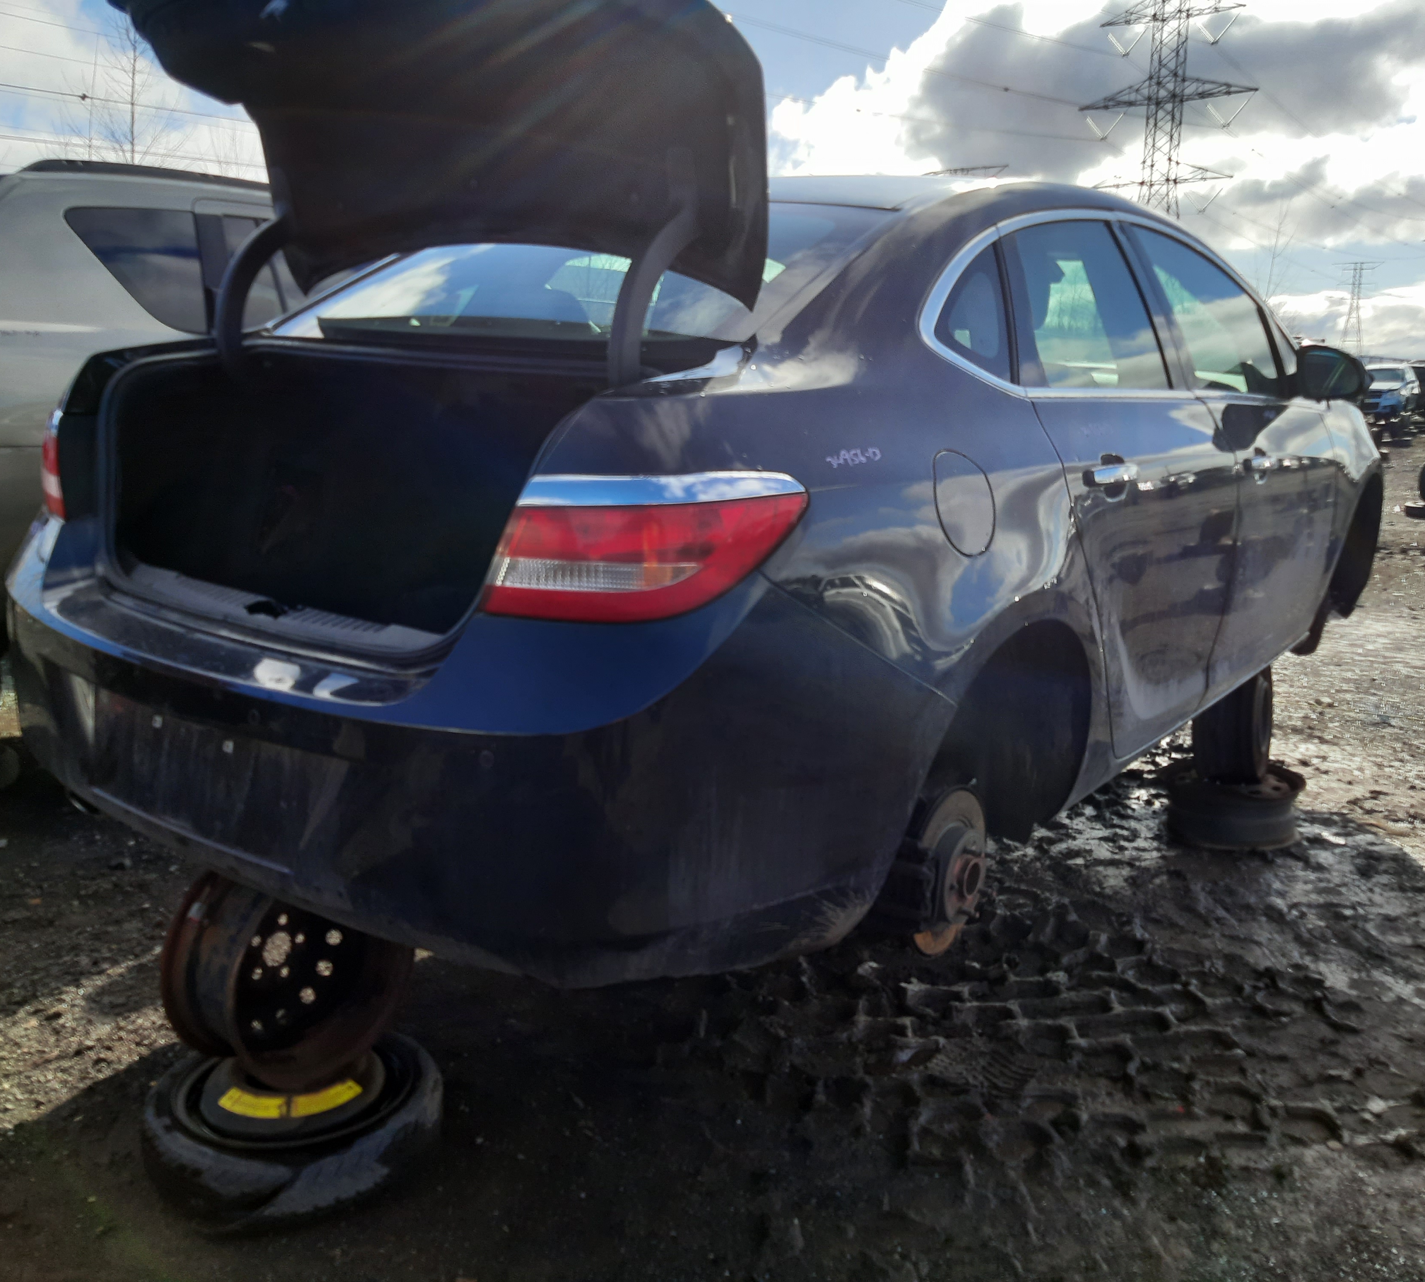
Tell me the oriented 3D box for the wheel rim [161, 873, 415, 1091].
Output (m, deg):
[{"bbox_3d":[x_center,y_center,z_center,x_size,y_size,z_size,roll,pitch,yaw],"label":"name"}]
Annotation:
[{"bbox_3d":[-0.795,0.607,2.447,0.187,0.440,0.440,8,14,33],"label":"wheel rim"}]

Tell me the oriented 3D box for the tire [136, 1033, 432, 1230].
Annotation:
[{"bbox_3d":[-0.813,0.940,2.506,0.555,0.120,0.555,0,11,0],"label":"tire"}]

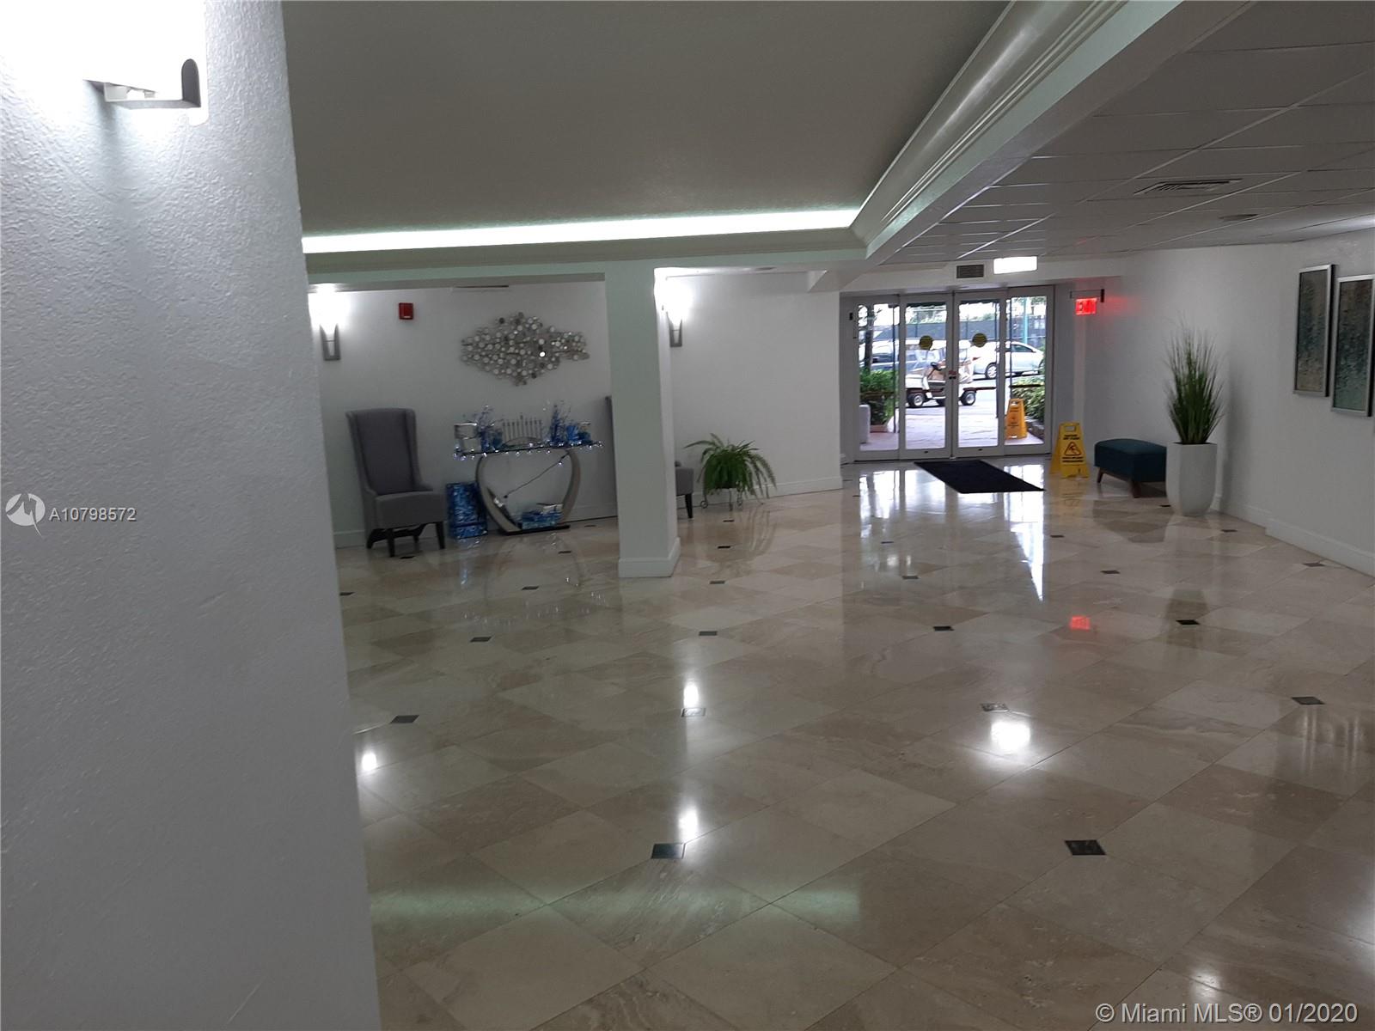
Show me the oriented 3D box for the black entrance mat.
[{"bbox_3d":[3.324,-0.475,12.038,0.900,0.012,2.990,-2,9,4],"label":"black entrance mat"}]

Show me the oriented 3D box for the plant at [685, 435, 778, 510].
[{"bbox_3d":[0.444,-0.437,10.364,0.840,0.730,0.680,-7,10,-25],"label":"plant"}]

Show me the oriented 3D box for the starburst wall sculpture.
[{"bbox_3d":[-1.487,-1.544,9.557,1.178,0.659,0.080,-7,10,-25],"label":"starburst wall sculpture"}]

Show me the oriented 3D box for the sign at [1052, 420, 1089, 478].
[{"bbox_3d":[4.280,-0.745,11.549,0.290,0.610,0.420,-2,9,7],"label":"sign"}]

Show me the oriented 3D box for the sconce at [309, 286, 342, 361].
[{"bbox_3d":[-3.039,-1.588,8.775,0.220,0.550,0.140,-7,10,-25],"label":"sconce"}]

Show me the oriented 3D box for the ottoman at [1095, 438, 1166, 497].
[{"bbox_3d":[4.541,-0.490,10.403,0.470,0.440,1.170,-2,9,4],"label":"ottoman"}]

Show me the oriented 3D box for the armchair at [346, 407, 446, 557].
[{"bbox_3d":[-2.506,-0.302,8.920,0.620,1.190,0.730,-7,10,-25],"label":"armchair"}]

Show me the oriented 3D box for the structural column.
[{"bbox_3d":[-0.327,-0.700,7.554,0.370,2.200,0.750,-2,9,4],"label":"structural column"}]

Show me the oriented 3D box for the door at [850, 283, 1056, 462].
[{"bbox_3d":[3.542,-1.853,13.769,2.680,2.170,0.120,-2,9,4],"label":"door"}]

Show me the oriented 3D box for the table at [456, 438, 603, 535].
[{"bbox_3d":[-1.457,-0.262,9.632,1.320,0.790,0.370,-7,10,-25],"label":"table"}]

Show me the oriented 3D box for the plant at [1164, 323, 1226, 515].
[{"bbox_3d":[4.291,-0.796,8.767,0.500,1.580,0.500,-2,9,4],"label":"plant"}]

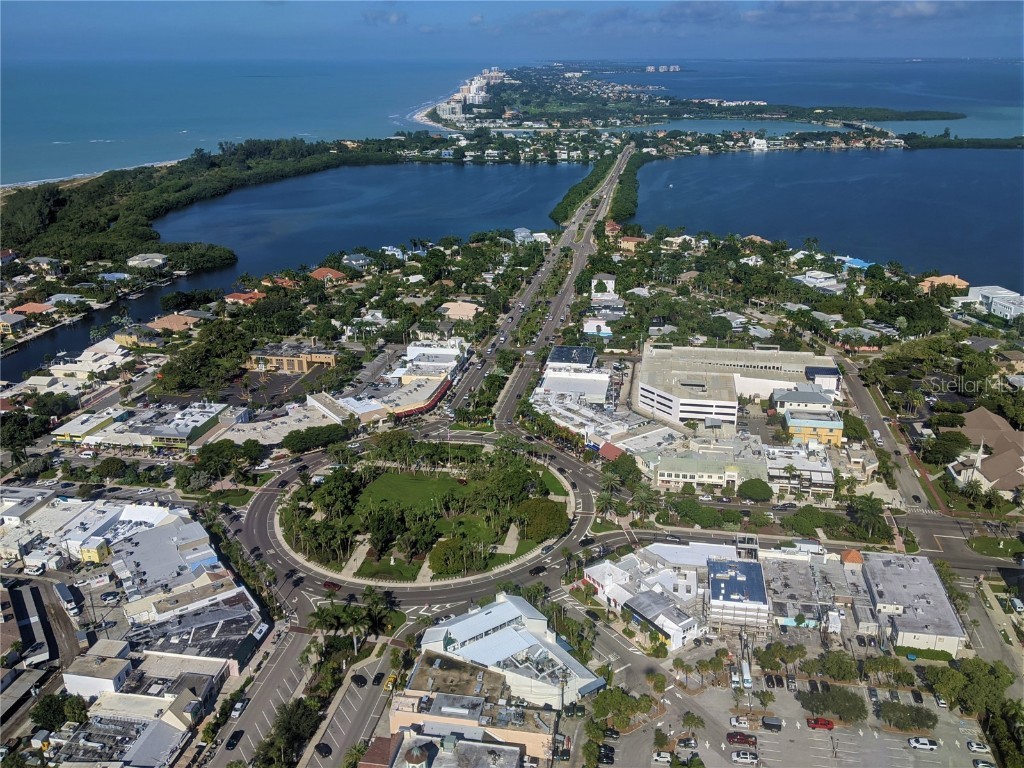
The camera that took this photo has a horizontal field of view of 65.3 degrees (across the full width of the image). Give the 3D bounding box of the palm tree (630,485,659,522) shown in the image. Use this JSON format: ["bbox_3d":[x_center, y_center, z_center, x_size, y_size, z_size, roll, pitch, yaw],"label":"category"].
[{"bbox_3d":[44.690,41.260,269.110,8.600,12.200,8.600,0,22,0],"label":"palm tree"}]

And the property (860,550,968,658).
[{"bbox_3d":[113.690,62.030,229.330,18.900,6.600,37.300,4,23,10],"label":"property"}]

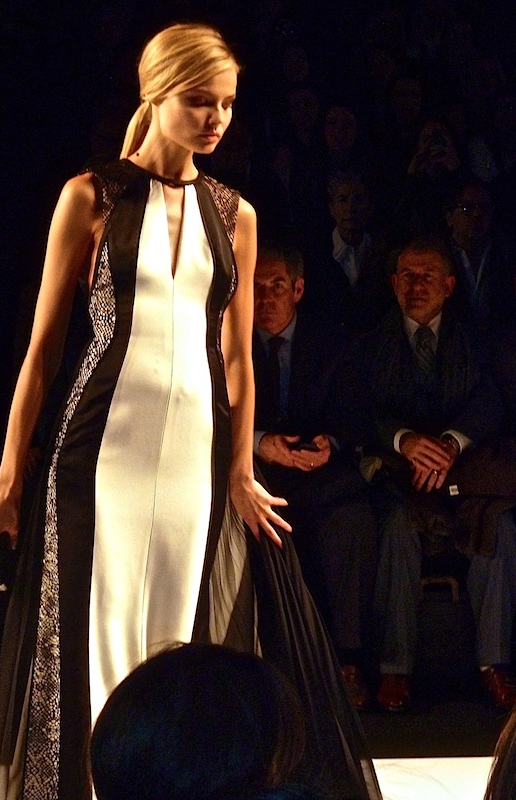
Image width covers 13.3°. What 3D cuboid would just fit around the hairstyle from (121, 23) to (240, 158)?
[{"bbox_3d":[-0.148,-0.590,4.230,0.245,0.250,0.175,8,11,44],"label":"hairstyle"}]

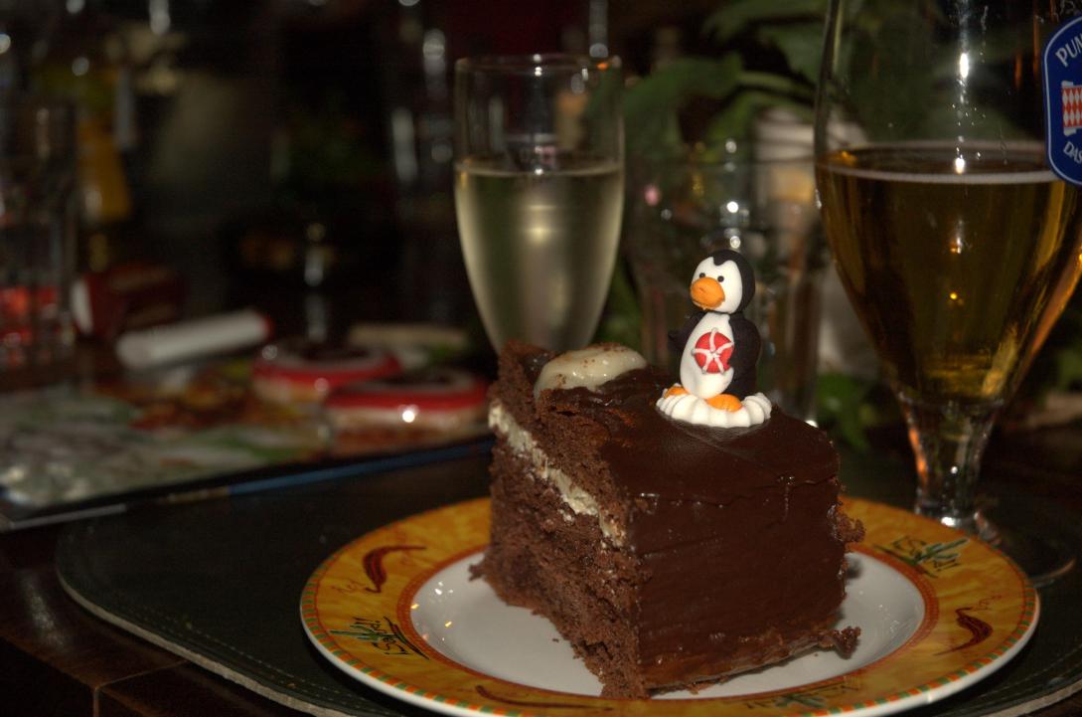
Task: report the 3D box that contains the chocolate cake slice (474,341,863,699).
[{"bbox_3d":[0.032,0.038,0.621,0.087,0.077,0.096,-12,17,-40],"label":"chocolate cake slice"}]

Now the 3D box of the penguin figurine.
[{"bbox_3d":[0.048,-0.010,0.606,0.027,0.045,0.023,8,16,32],"label":"penguin figurine"}]

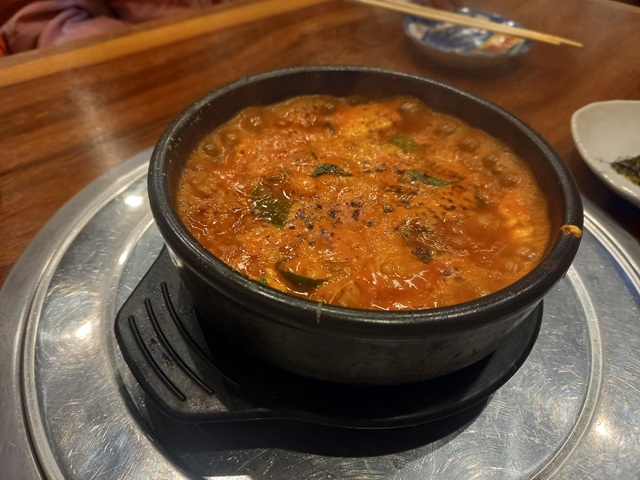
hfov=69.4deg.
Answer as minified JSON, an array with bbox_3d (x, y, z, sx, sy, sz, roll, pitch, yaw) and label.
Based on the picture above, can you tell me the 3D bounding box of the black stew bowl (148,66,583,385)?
[{"bbox_3d":[0.017,-0.012,0.204,0.166,0.061,0.166,2,44,-2],"label":"black stew bowl"}]

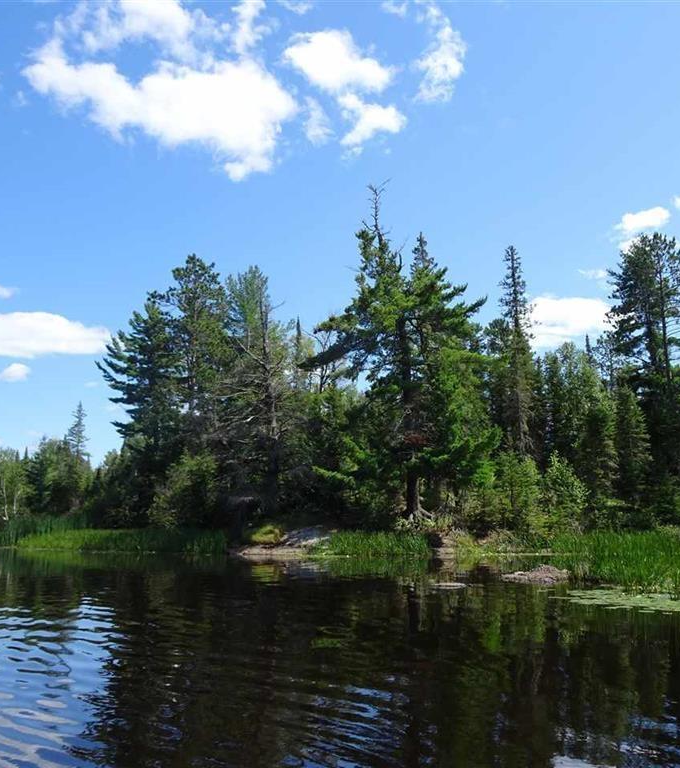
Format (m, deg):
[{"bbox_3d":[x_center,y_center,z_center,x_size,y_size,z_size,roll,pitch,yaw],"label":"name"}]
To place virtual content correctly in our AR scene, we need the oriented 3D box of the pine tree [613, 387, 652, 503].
[{"bbox_3d":[14.885,3.099,36.128,1.832,6.279,1.832,0,-12,0],"label":"pine tree"}]

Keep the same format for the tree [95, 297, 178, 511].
[{"bbox_3d":[-12.735,1.202,44.695,5.157,13.799,4.899,0,-12,0],"label":"tree"}]

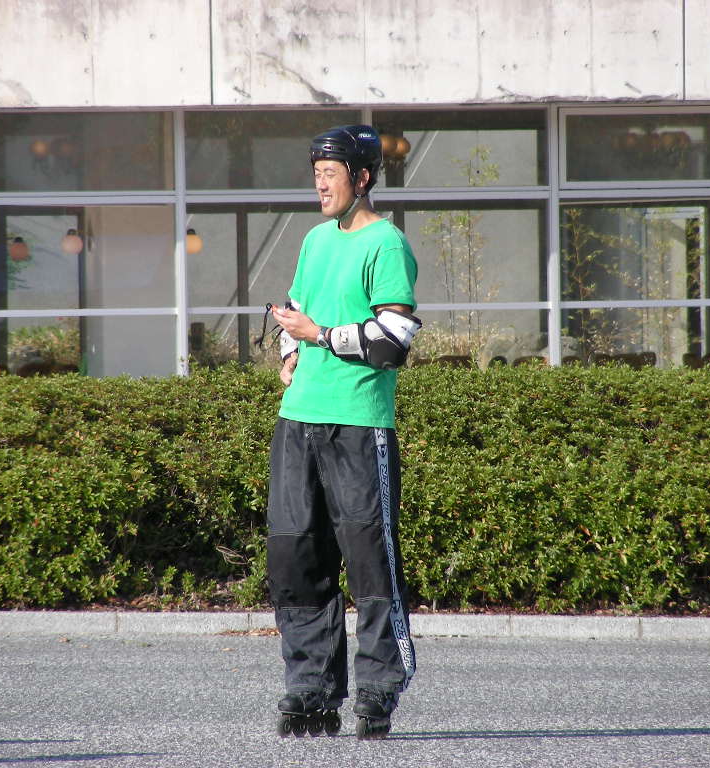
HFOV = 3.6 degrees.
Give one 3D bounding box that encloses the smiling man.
[{"bbox_3d":[-0.044,0.146,34.500,0.500,1.880,0.460,0,1,42],"label":"smiling man"}]

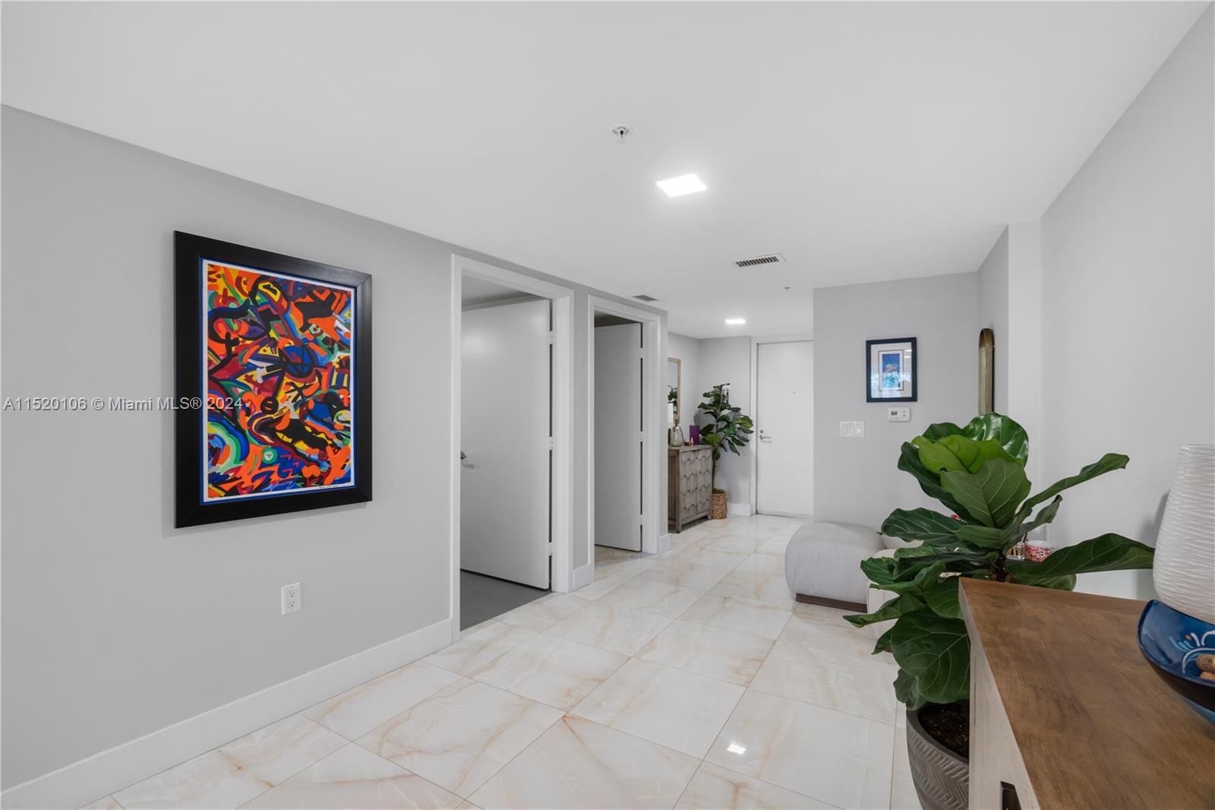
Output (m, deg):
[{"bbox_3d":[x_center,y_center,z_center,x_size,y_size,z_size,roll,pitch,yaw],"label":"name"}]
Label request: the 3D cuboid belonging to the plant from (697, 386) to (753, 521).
[{"bbox_3d":[1.381,0.539,5.960,0.620,1.592,0.570,0,0,29],"label":"plant"}]

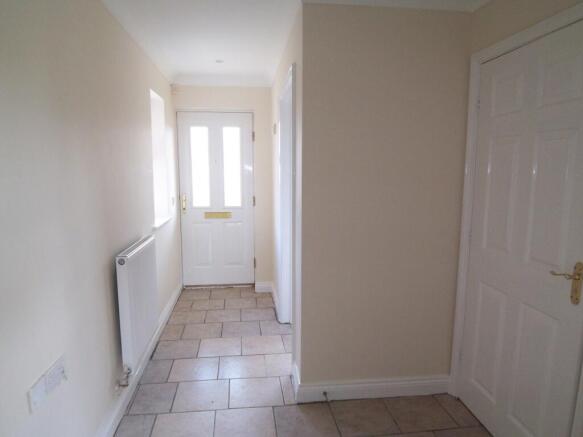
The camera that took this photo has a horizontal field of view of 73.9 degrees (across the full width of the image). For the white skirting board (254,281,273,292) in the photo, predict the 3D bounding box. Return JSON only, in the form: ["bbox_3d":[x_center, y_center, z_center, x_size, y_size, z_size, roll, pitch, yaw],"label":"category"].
[{"bbox_3d":[-0.316,0.790,4.431,0.192,0.125,0.018,-1,7,-7],"label":"white skirting board"}]

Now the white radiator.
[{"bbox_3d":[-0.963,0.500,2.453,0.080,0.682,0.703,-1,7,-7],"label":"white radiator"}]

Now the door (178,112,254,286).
[{"bbox_3d":[-0.843,-0.187,4.441,0.836,1.999,0.050,-1,7,-7],"label":"door"}]

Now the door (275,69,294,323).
[{"bbox_3d":[-0.039,0.018,3.021,0.078,2.023,0.866,-1,7,-7],"label":"door"}]

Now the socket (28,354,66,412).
[{"bbox_3d":[-0.885,0.595,1.408,0.011,0.089,0.246,-1,7,-7],"label":"socket"}]

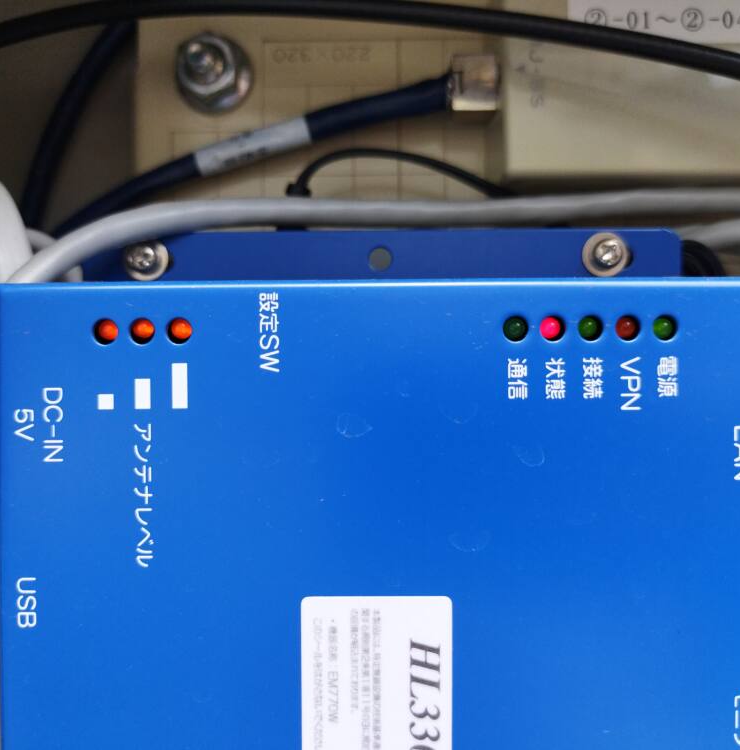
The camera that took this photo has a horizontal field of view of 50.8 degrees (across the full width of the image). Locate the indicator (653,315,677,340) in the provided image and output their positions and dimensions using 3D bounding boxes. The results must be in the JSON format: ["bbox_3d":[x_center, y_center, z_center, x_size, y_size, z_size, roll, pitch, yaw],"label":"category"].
[{"bbox_3d":[0.051,-0.008,0.135,0.004,0.004,0.004,0,0,0],"label":"indicator"}]

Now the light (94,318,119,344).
[{"bbox_3d":[-0.045,-0.008,0.135,0.004,0.004,0.004,0,0,0],"label":"light"}]

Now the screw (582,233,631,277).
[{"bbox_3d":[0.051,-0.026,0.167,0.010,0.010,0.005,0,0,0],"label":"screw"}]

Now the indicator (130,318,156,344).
[{"bbox_3d":[-0.039,-0.008,0.135,0.004,0.004,0.004,0,0,0],"label":"indicator"}]

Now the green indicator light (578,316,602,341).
[{"bbox_3d":[0.038,-0.008,0.135,0.004,0.004,0.004,0,0,0],"label":"green indicator light"}]

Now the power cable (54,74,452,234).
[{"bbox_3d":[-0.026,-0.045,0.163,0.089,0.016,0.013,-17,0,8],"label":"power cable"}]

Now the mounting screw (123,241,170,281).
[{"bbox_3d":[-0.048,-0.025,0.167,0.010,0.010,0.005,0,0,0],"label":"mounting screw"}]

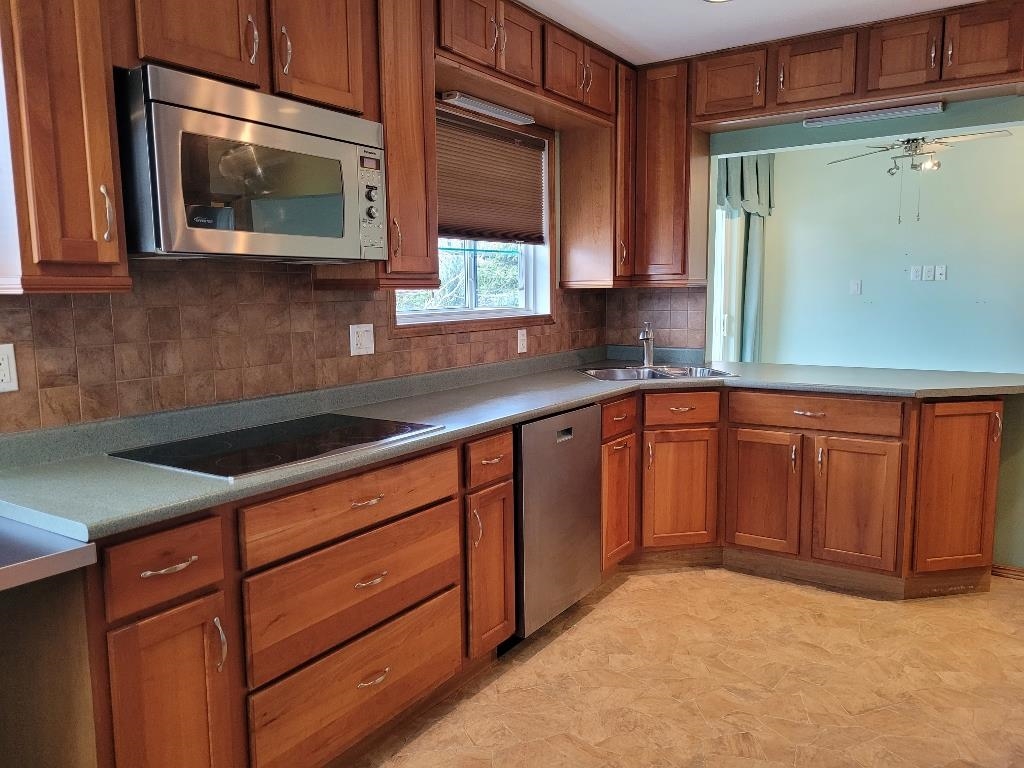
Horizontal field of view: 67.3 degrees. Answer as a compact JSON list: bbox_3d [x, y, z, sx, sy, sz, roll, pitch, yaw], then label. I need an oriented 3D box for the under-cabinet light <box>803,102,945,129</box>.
[{"bbox_3d":[1.647,-1.229,3.522,0.590,0.040,0.100,4,9,34],"label":"under-cabinet light"}]

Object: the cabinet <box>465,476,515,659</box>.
[{"bbox_3d":[-0.290,0.625,2.843,0.550,0.573,0.263,4,9,34],"label":"cabinet"}]

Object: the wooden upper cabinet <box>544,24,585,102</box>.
[{"bbox_3d":[0.102,-1.413,3.490,0.335,0.254,0.327,4,9,34],"label":"wooden upper cabinet"}]

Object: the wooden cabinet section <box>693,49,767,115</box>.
[{"bbox_3d":[1.130,-1.466,3.827,0.329,0.258,0.270,4,8,34],"label":"wooden cabinet section"}]

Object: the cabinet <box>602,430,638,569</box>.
[{"bbox_3d":[0.259,0.513,3.629,0.550,0.570,0.321,4,9,34],"label":"cabinet"}]

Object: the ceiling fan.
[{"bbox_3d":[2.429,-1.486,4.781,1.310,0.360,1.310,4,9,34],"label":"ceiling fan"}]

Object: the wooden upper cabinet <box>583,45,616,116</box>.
[{"bbox_3d":[0.285,-1.447,3.751,0.335,0.249,0.305,4,9,34],"label":"wooden upper cabinet"}]

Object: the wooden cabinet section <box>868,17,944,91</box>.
[{"bbox_3d":[1.759,-1.429,3.407,0.293,0.258,0.270,4,8,34],"label":"wooden cabinet section"}]

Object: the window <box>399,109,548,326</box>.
[{"bbox_3d":[-0.180,-0.744,3.536,0.130,0.894,1.171,4,9,34],"label":"window"}]

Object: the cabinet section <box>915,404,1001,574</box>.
[{"bbox_3d":[1.823,0.407,3.364,0.359,0.709,0.380,-2,7,-8],"label":"cabinet section"}]

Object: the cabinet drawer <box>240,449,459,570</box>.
[{"bbox_3d":[-0.596,0.314,2.286,0.460,0.157,0.810,4,9,34],"label":"cabinet drawer"}]

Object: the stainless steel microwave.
[{"bbox_3d":[-0.786,-0.571,2.211,0.425,0.423,0.760,4,9,34],"label":"stainless steel microwave"}]

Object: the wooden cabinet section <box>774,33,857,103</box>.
[{"bbox_3d":[1.454,-1.446,3.611,0.340,0.261,0.270,4,8,34],"label":"wooden cabinet section"}]

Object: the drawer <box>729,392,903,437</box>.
[{"bbox_3d":[1.482,0.110,3.672,0.743,0.149,0.450,4,9,34],"label":"drawer"}]

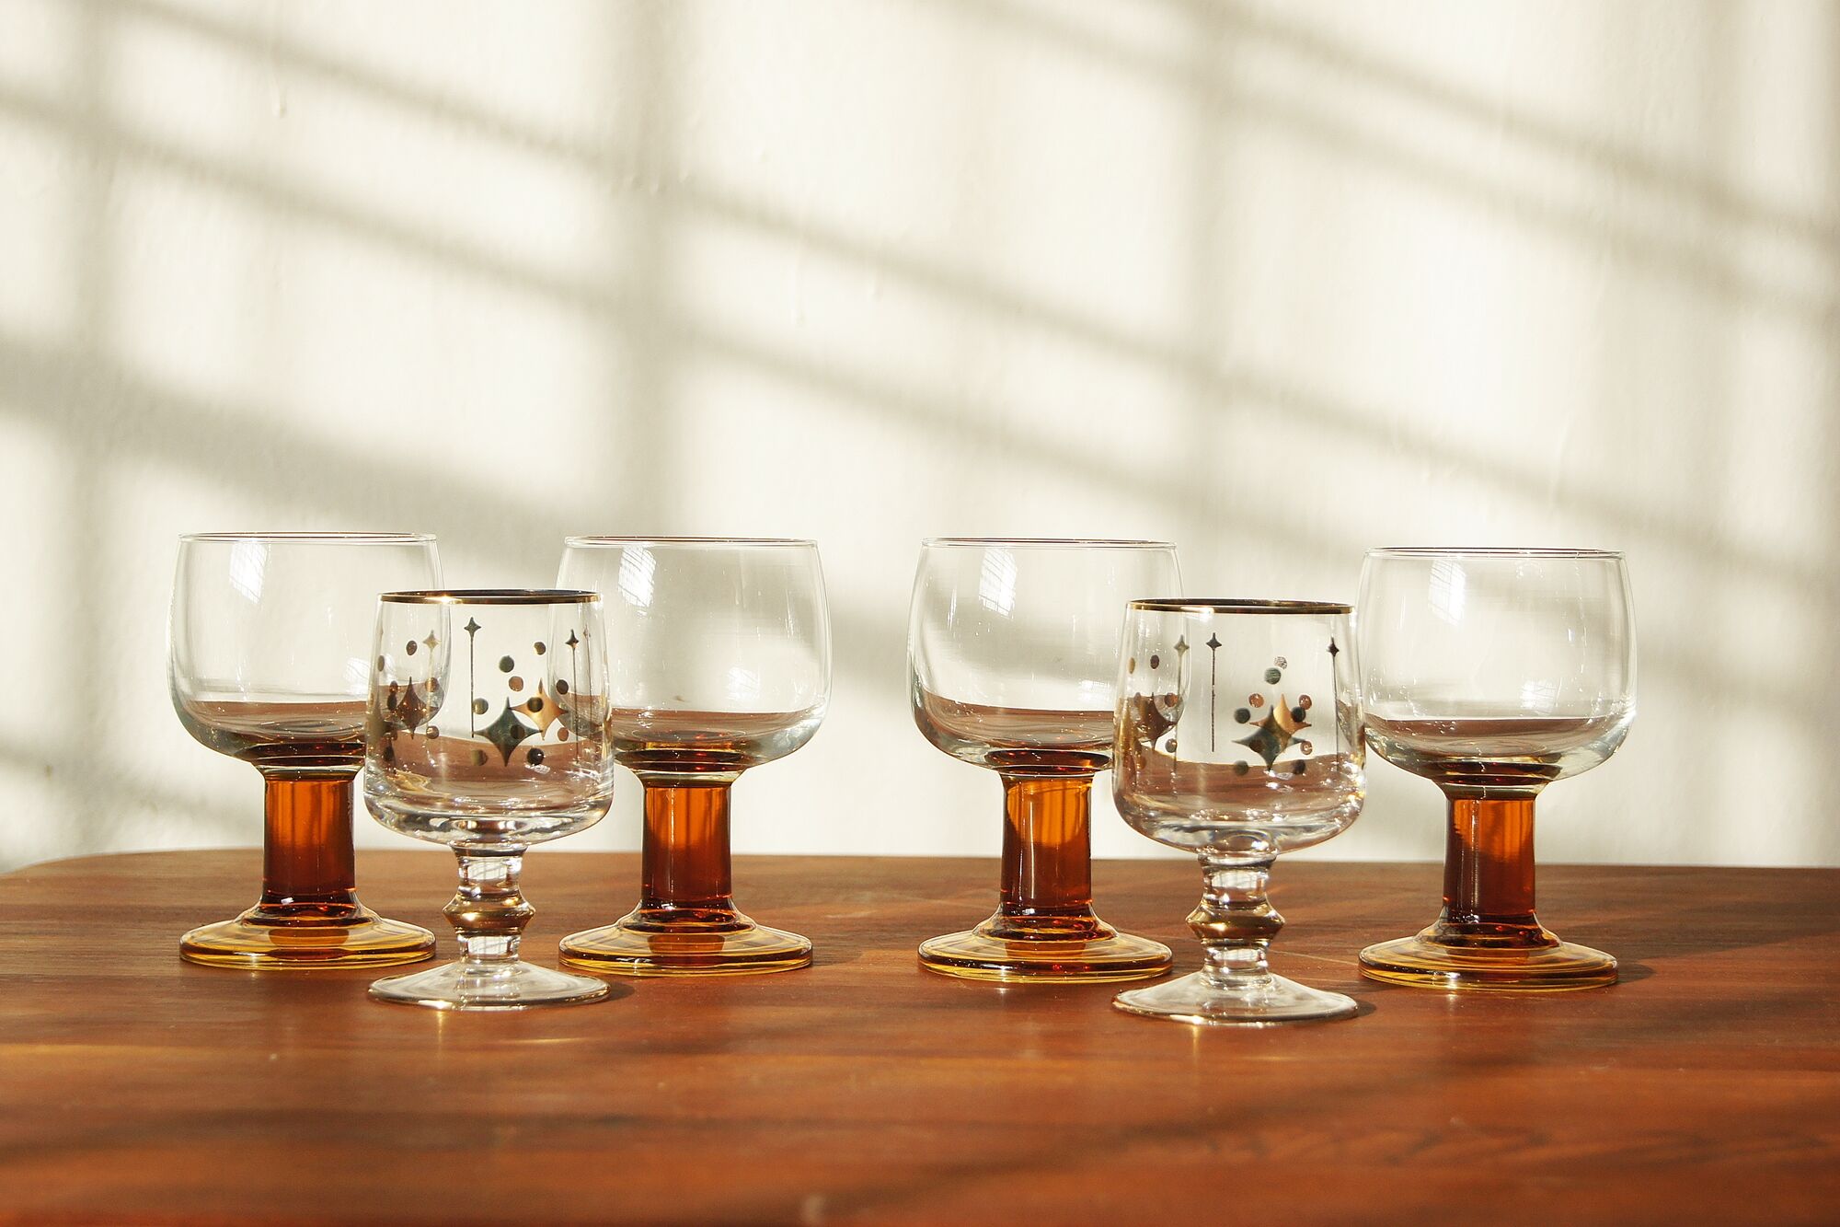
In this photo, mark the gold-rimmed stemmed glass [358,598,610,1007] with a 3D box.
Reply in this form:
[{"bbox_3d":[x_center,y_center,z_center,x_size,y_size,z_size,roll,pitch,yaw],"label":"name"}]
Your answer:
[{"bbox_3d":[-0.115,0.048,0.913,0.066,0.106,0.066,1,3,0],"label":"gold-rimmed stemmed glass"}]

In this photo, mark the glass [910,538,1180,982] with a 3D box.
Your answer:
[{"bbox_3d":[0.036,0.040,0.973,0.078,0.120,0.078,1,3,0],"label":"glass"}]

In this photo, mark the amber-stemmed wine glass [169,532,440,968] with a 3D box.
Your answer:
[{"bbox_3d":[-0.175,0.037,0.983,0.078,0.120,0.078,1,3,0],"label":"amber-stemmed wine glass"}]

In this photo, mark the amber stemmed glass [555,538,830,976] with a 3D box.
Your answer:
[{"bbox_3d":[-0.065,0.039,0.978,0.078,0.120,0.078,1,3,0],"label":"amber stemmed glass"}]

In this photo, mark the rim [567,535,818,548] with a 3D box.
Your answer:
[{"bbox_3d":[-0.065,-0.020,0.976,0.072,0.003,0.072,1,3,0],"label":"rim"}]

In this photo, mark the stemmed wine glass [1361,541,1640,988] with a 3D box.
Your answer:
[{"bbox_3d":[0.162,0.042,0.967,0.078,0.120,0.078,1,3,0],"label":"stemmed wine glass"}]

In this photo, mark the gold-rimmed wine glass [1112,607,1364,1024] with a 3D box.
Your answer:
[{"bbox_3d":[0.084,0.051,0.899,0.066,0.106,0.066,1,3,0],"label":"gold-rimmed wine glass"}]

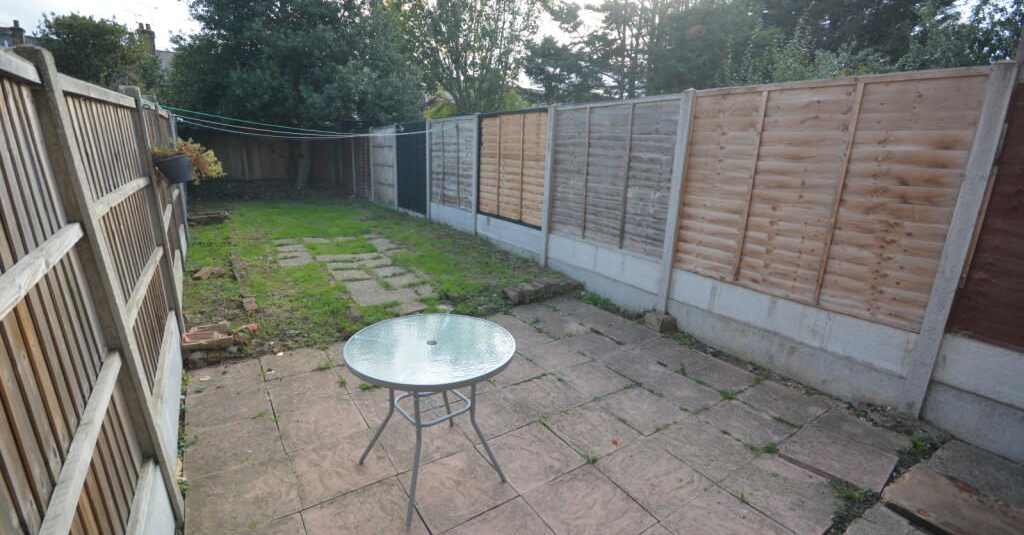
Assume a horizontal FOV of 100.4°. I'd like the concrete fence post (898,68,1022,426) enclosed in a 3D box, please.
[{"bbox_3d":[2.635,-0.065,2.555,0.120,2.123,0.100,-7,16,-33],"label":"concrete fence post"}]

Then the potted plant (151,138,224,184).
[{"bbox_3d":[-3.107,-1.012,4.114,0.530,0.410,0.460,-7,16,-34],"label":"potted plant"}]

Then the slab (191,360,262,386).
[{"bbox_3d":[-2.037,0.795,3.051,0.440,0.050,0.420,-7,16,-33],"label":"slab"}]

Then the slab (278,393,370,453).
[{"bbox_3d":[-1.136,0.940,2.570,0.445,0.040,0.445,-7,16,-33],"label":"slab"}]

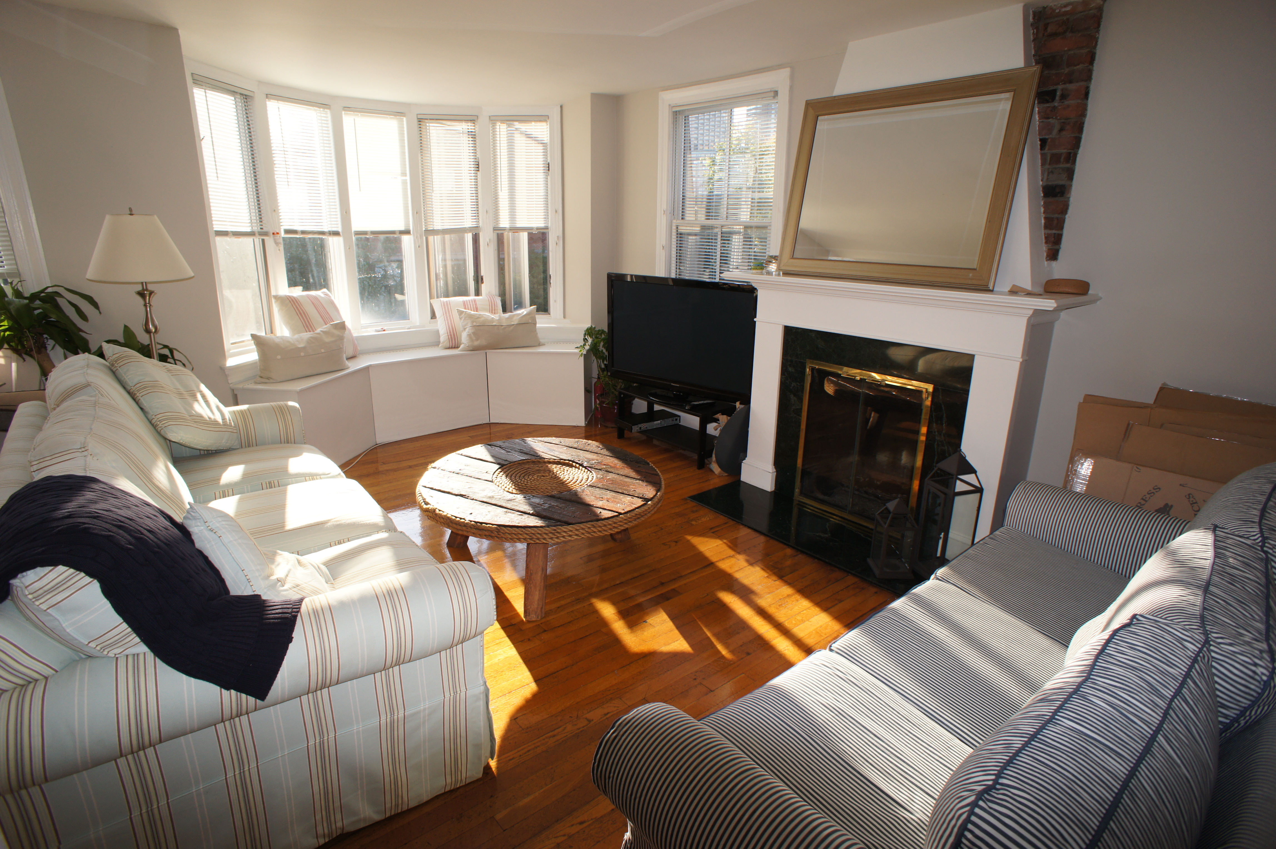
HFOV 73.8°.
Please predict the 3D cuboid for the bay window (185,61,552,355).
[{"bbox_3d":[-1.421,-1.310,5.267,0.550,1.450,2.280,16,22,42],"label":"bay window"}]

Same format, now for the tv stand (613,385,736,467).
[{"bbox_3d":[0.220,-0.001,5.330,0.323,0.344,0.872,-10,19,-34],"label":"tv stand"}]

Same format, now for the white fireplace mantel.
[{"bbox_3d":[1.060,-0.083,3.957,0.394,1.150,1.790,-10,19,-34],"label":"white fireplace mantel"}]

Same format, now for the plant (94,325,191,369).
[{"bbox_3d":[-2.243,-0.284,3.841,0.420,0.340,0.380,-14,22,-42],"label":"plant"}]

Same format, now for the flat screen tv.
[{"bbox_3d":[0.246,-0.529,5.216,1.090,0.710,0.200,13,20,37],"label":"flat screen tv"}]

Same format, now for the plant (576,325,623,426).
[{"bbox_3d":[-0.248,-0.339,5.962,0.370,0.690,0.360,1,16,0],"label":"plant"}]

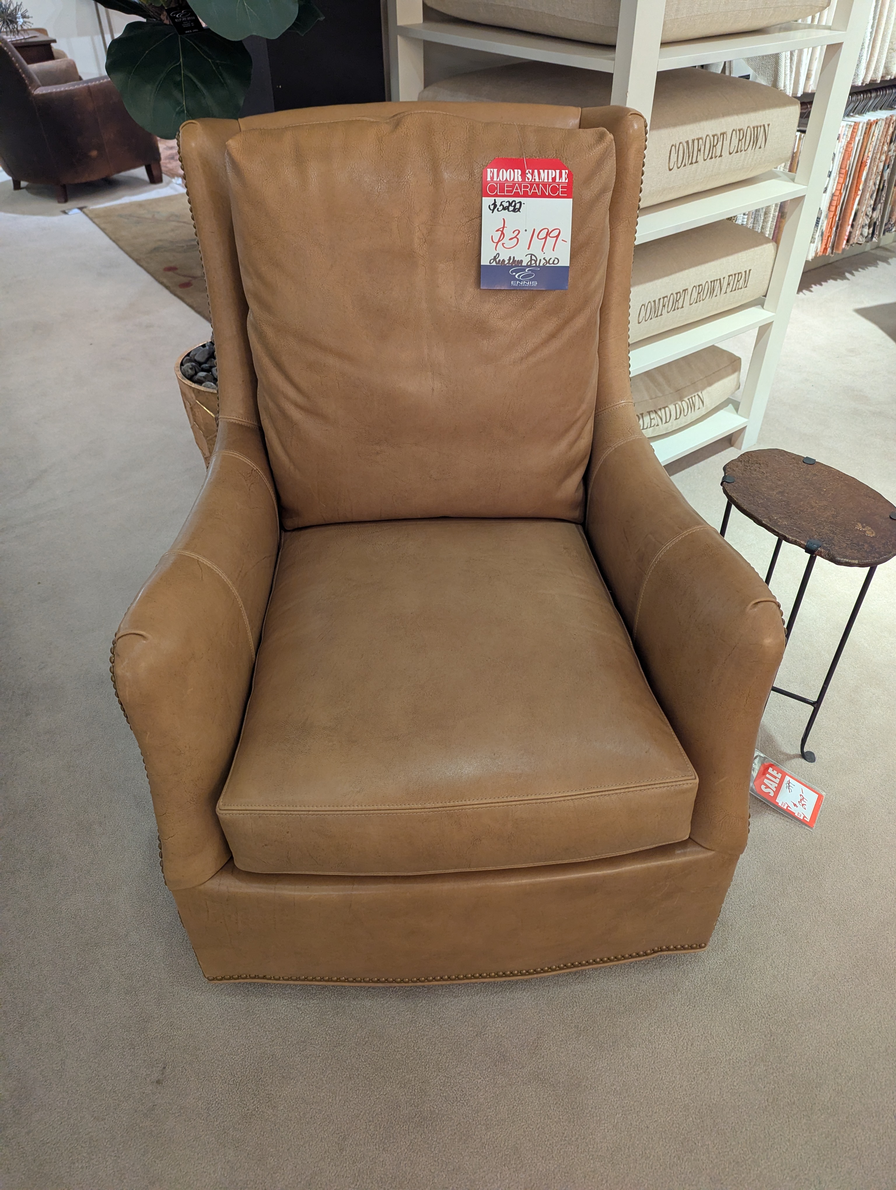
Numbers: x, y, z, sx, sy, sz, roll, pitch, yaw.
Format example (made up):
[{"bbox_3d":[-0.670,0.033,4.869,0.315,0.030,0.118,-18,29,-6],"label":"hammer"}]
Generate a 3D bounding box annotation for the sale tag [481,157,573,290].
[{"bbox_3d":[0.111,-0.525,1.173,0.127,0.172,0.005,0,16,-3],"label":"sale tag"}]

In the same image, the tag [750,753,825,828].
[{"bbox_3d":[0.605,0.351,1.492,0.143,0.006,0.092,33,49,14],"label":"tag"}]

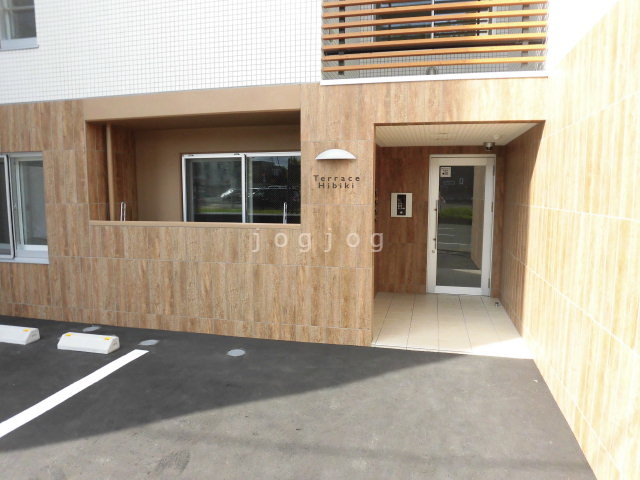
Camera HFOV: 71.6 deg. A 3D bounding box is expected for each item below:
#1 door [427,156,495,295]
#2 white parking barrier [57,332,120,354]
[{"bbox_3d":[2.037,-0.200,6.438,0.890,2.018,0.070,1,7,14],"label":"door"},{"bbox_3d":[-2.307,1.028,4.439,0.581,0.120,0.190,1,6,13],"label":"white parking barrier"}]

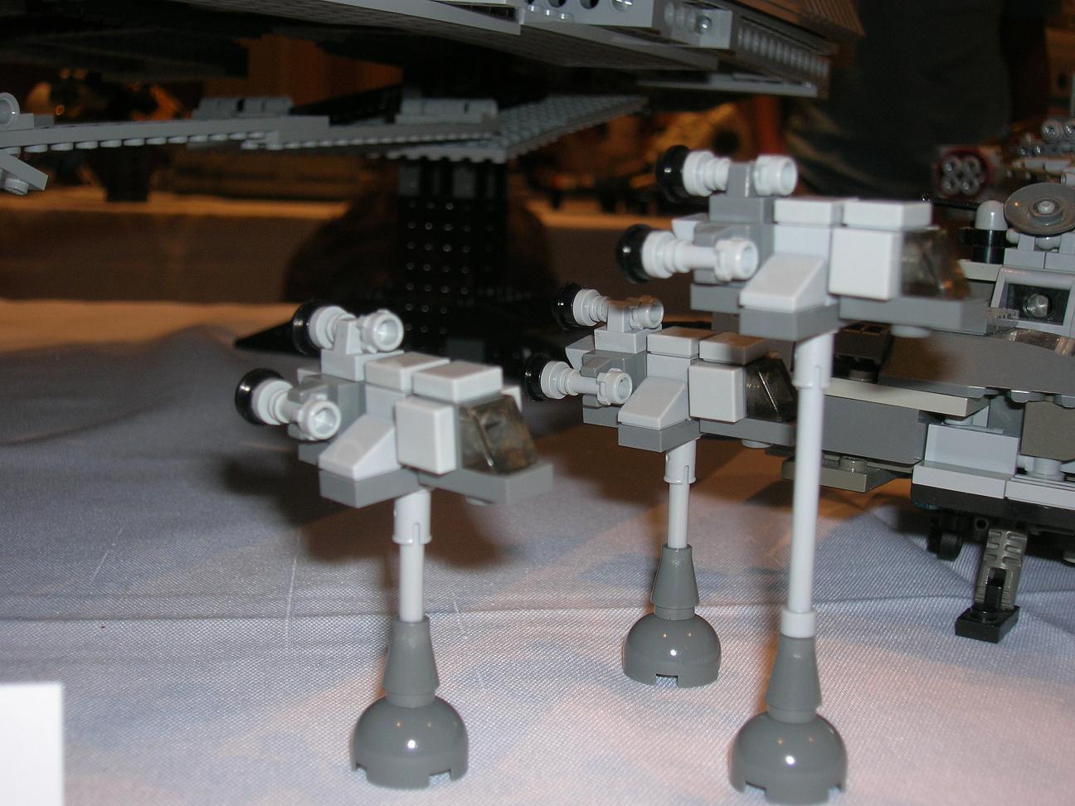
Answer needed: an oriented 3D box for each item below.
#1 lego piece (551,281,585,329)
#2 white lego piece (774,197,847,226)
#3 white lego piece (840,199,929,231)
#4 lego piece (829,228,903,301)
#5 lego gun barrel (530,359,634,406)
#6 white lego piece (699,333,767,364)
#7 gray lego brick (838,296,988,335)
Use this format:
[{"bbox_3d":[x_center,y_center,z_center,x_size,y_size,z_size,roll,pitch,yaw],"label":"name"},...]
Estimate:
[{"bbox_3d":[0.006,-0.016,0.233,0.003,0.008,0.008,9,17,38],"label":"lego piece"},{"bbox_3d":[0.036,-0.024,0.182,0.008,0.003,0.008,9,15,39],"label":"white lego piece"},{"bbox_3d":[0.043,-0.023,0.176,0.008,0.003,0.008,9,15,39],"label":"white lego piece"},{"bbox_3d":[0.040,-0.017,0.174,0.008,0.008,0.003,9,15,40],"label":"lego piece"},{"bbox_3d":[0.008,-0.003,0.228,0.015,0.006,0.006,9,16,38],"label":"lego gun barrel"},{"bbox_3d":[0.030,-0.008,0.216,0.008,0.003,0.008,9,17,38],"label":"white lego piece"},{"bbox_3d":[0.046,-0.012,0.176,0.016,0.003,0.008,9,15,39],"label":"gray lego brick"}]

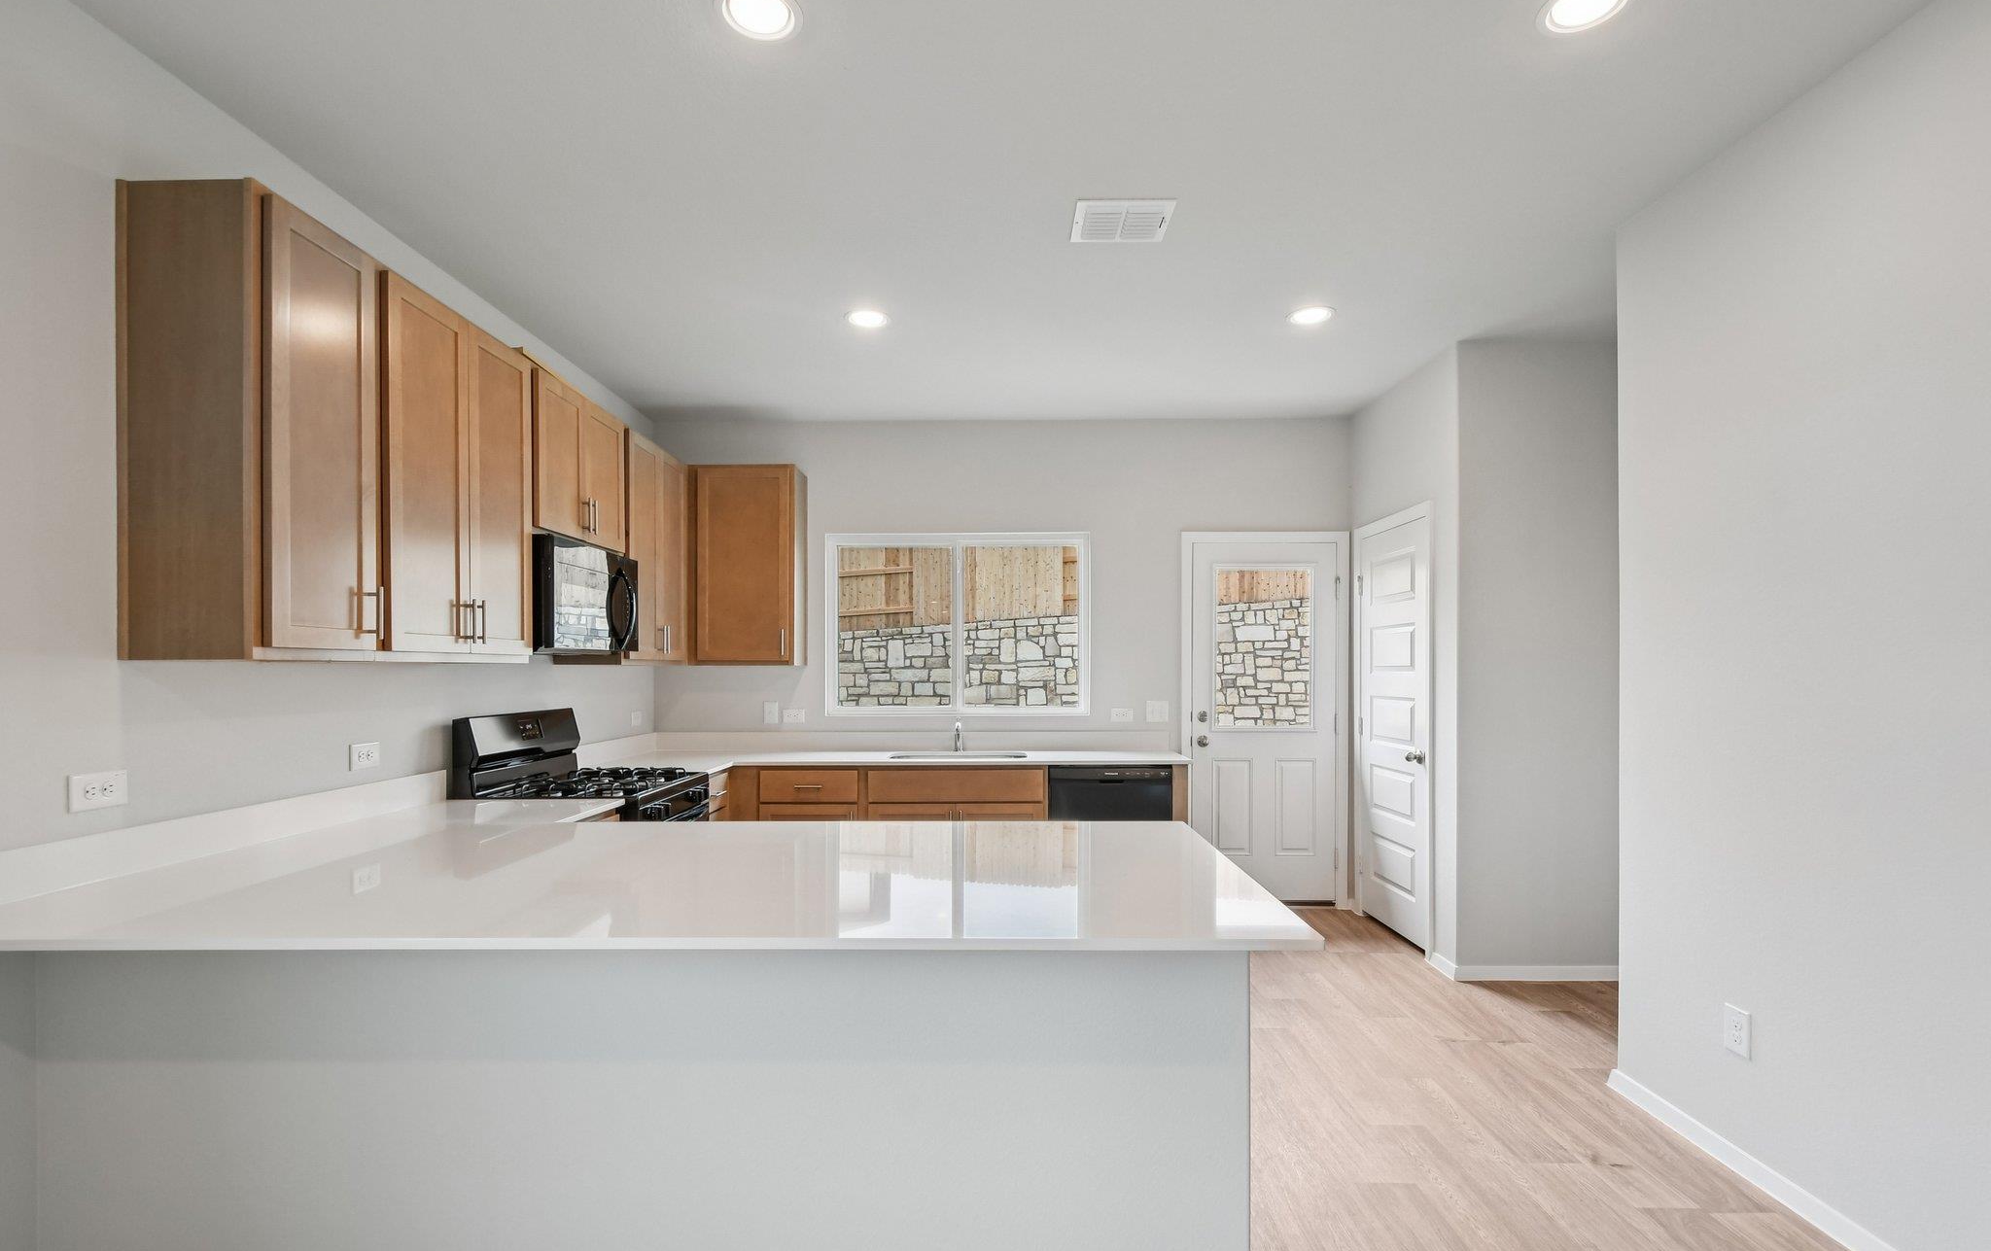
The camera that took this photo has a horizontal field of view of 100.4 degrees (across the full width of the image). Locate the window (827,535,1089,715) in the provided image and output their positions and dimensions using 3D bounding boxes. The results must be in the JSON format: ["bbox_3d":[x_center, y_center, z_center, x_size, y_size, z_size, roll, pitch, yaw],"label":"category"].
[{"bbox_3d":[-0.211,0.002,4.735,1.500,1.030,0.100,0,-2,0],"label":"window"}]

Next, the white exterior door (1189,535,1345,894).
[{"bbox_3d":[1.526,0.529,4.700,0.908,2.080,0.090,0,-2,0],"label":"white exterior door"}]

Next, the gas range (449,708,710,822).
[{"bbox_3d":[-1.615,0.948,3.355,0.690,1.185,0.757,0,-1,0],"label":"gas range"}]

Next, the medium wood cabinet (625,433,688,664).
[{"bbox_3d":[-1.766,-0.340,4.020,0.330,1.070,0.730,0,-2,0],"label":"medium wood cabinet"}]

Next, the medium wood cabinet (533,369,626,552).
[{"bbox_3d":[-1.807,-0.620,3.355,0.325,0.605,0.755,0,-1,0],"label":"medium wood cabinet"}]

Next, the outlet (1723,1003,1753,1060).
[{"bbox_3d":[2.011,1.100,2.247,0.010,0.123,0.080,0,-1,0],"label":"outlet"}]

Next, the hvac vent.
[{"bbox_3d":[0.402,-1.279,2.643,0.303,0.020,0.240,0,-2,0],"label":"hvac vent"}]

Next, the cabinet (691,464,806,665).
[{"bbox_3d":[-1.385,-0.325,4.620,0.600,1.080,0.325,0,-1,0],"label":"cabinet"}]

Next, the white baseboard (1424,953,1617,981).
[{"bbox_3d":[2.341,1.511,3.700,0.720,0.070,0.260,0,-2,0],"label":"white baseboard"}]

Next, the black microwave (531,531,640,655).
[{"bbox_3d":[-1.780,-0.100,3.355,0.390,0.420,0.757,0,-1,0],"label":"black microwave"}]

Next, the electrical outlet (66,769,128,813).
[{"bbox_3d":[-1.966,0.363,1.819,0.010,0.077,0.122,0,-1,0],"label":"electrical outlet"}]

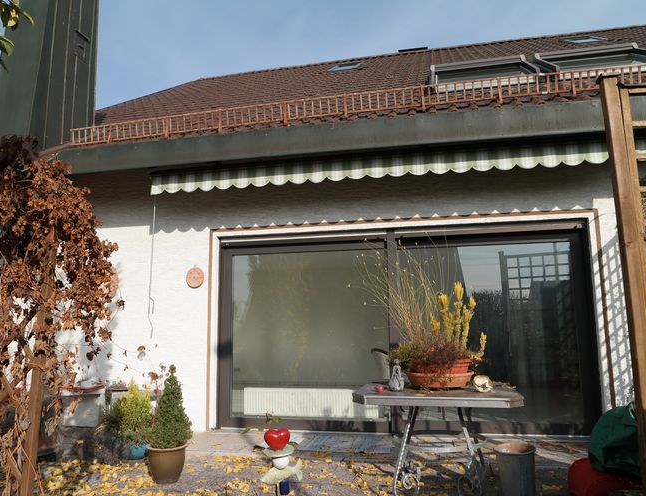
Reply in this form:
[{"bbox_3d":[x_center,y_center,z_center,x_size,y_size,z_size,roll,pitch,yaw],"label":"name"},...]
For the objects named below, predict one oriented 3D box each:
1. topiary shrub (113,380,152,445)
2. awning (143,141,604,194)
[{"bbox_3d":[-1.840,1.579,4.787,0.340,0.600,0.340,-2,-8,11],"label":"topiary shrub"},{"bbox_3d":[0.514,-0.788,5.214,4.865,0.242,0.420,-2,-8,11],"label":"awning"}]

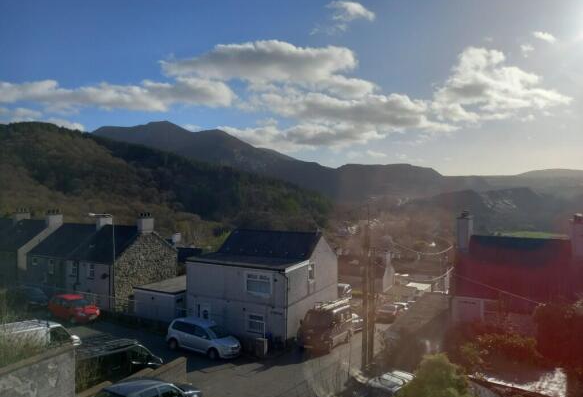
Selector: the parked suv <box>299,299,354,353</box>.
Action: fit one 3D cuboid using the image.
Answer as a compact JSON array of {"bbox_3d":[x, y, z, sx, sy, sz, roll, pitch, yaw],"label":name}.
[{"bbox_3d":[2.108,7.399,24.987,1.930,2.150,4.800,0,-3,25],"label":"parked suv"}]

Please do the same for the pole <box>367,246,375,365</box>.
[{"bbox_3d":[3.964,5.374,21.187,0.280,6.000,0.280,1,1,30],"label":"pole"}]

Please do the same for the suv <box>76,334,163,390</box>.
[{"bbox_3d":[-7.824,7.321,17.994,1.900,1.950,4.800,1,-1,38],"label":"suv"}]

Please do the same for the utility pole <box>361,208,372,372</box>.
[{"bbox_3d":[3.615,4.349,20.371,0.300,8.000,0.300,1,1,30],"label":"utility pole"}]

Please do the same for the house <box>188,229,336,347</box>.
[{"bbox_3d":[-1.777,5.260,28.422,7.600,6.100,7.100,0,1,30],"label":"house"}]

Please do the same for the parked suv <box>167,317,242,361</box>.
[{"bbox_3d":[-4.828,7.495,23.117,4.420,1.660,1.800,1,1,29],"label":"parked suv"}]

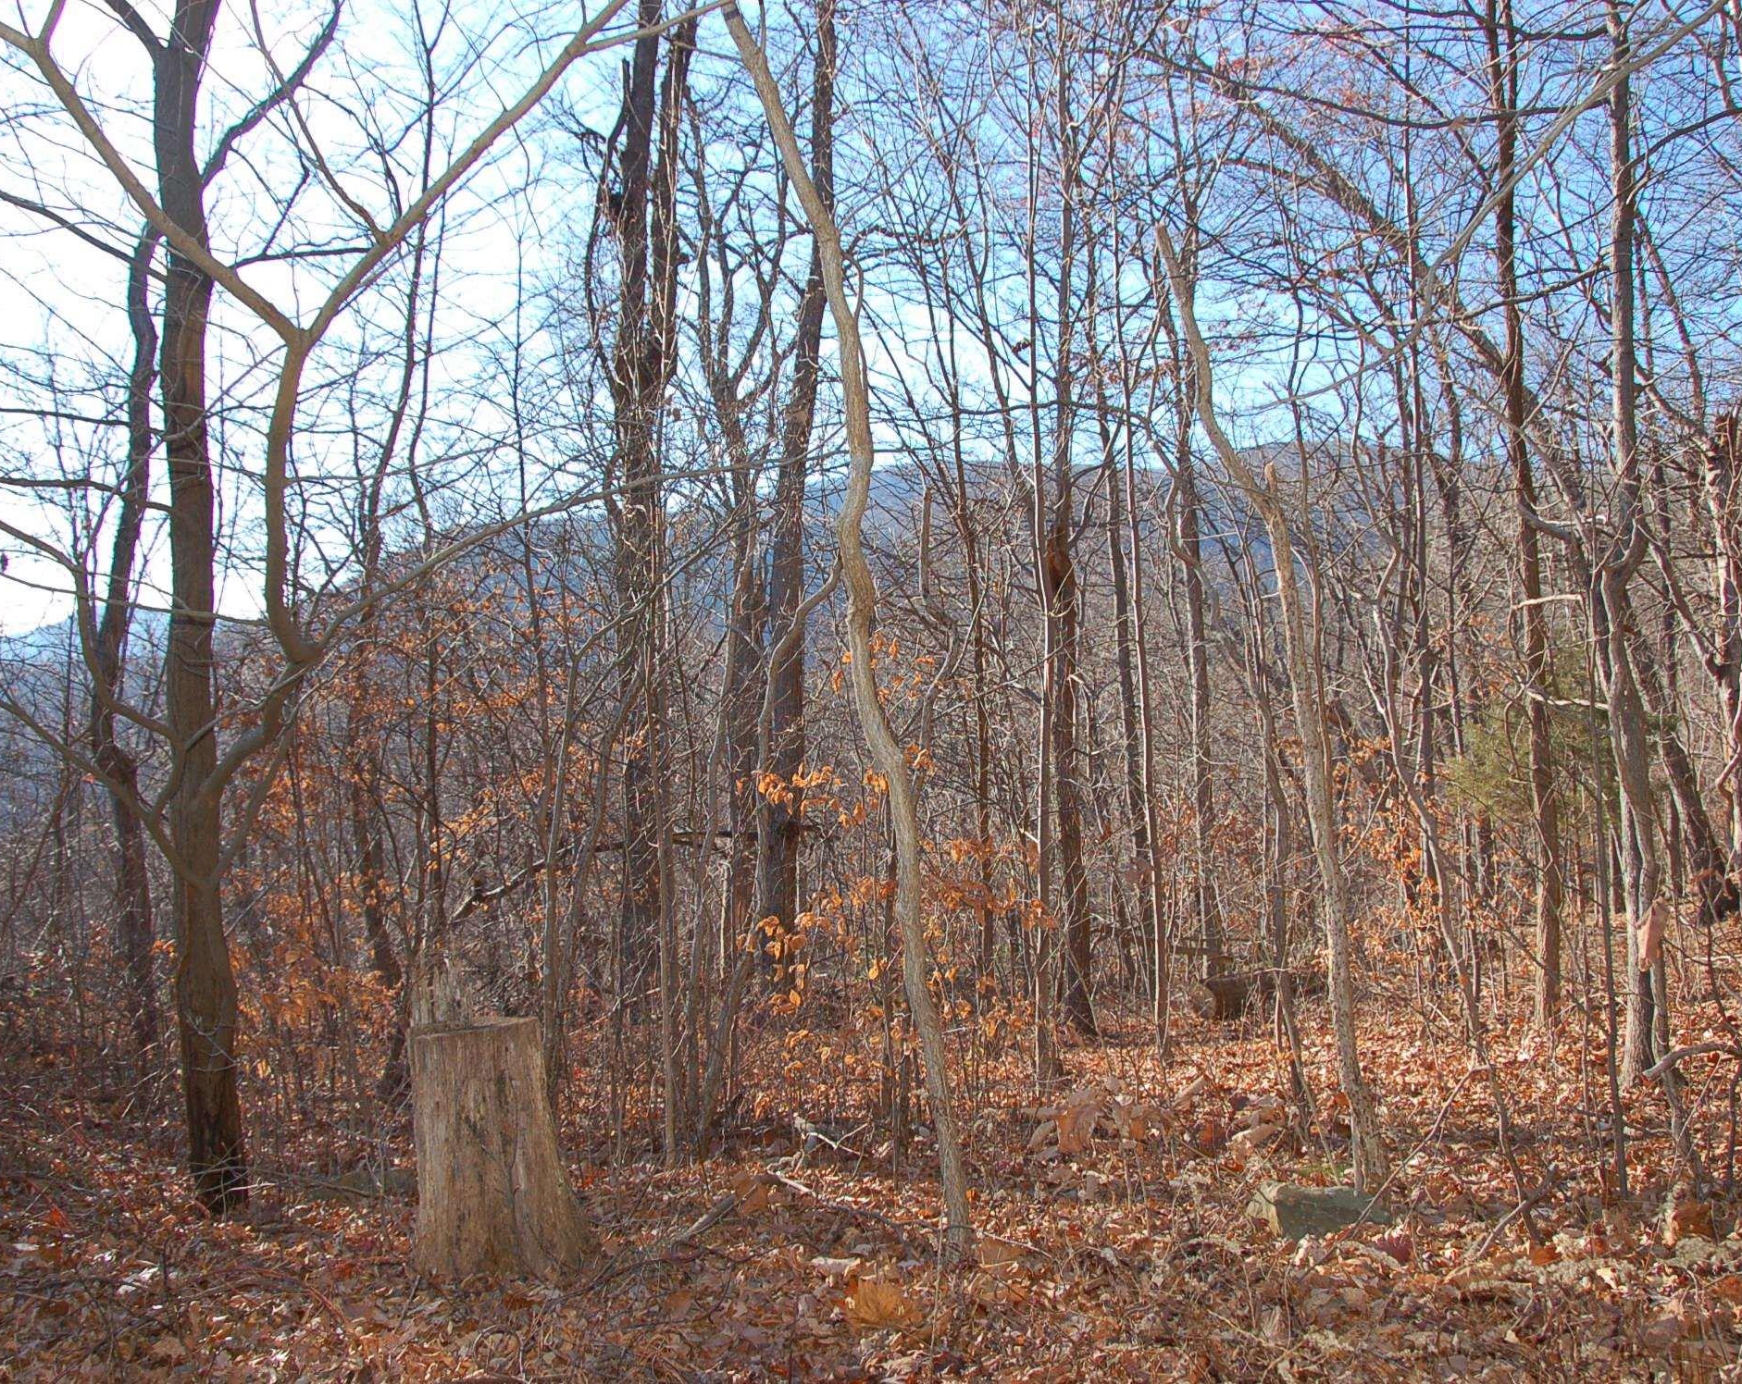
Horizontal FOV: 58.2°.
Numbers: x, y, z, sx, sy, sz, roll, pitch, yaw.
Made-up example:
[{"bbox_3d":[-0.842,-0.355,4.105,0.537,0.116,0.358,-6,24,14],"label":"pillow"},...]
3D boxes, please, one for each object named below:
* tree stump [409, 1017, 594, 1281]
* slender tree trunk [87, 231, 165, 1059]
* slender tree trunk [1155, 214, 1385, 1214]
[{"bbox_3d":[-0.990,1.200,4.200,0.490,0.640,0.460,0,0,0],"label":"tree stump"},{"bbox_3d":[-3.147,-0.176,6.600,0.320,3.550,0.300,0,0,0],"label":"slender tree trunk"},{"bbox_3d":[1.237,0.050,4.800,0.680,2.950,0.350,0,0,0],"label":"slender tree trunk"}]

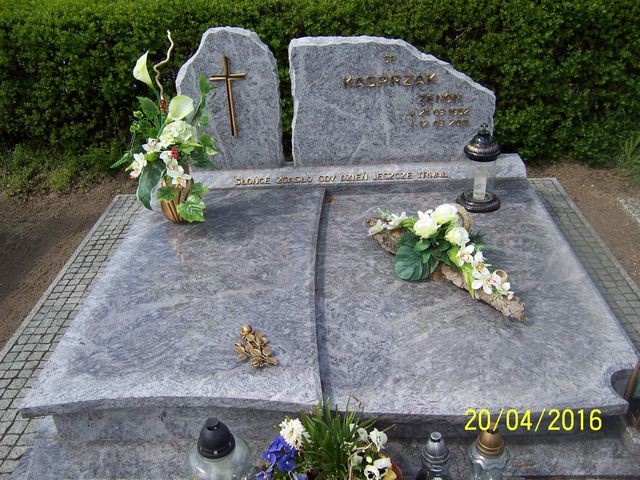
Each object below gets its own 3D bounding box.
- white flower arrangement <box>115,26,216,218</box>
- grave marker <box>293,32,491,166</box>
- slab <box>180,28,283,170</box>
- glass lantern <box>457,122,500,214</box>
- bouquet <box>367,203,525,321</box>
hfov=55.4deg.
[{"bbox_3d":[-0.671,-0.450,2.550,0.461,0.799,0.332,-2,30,4],"label":"white flower arrangement"},{"bbox_3d":[0.338,-0.654,2.869,0.950,0.584,0.101,-2,30,4],"label":"grave marker"},{"bbox_3d":[-0.433,-0.663,2.901,0.474,0.667,0.101,-2,30,4],"label":"slab"},{"bbox_3d":[0.684,-0.322,2.590,0.189,0.364,0.189,-2,30,4],"label":"glass lantern"},{"bbox_3d":[0.438,0.011,2.202,0.295,0.203,0.806,-25,36,-32],"label":"bouquet"}]

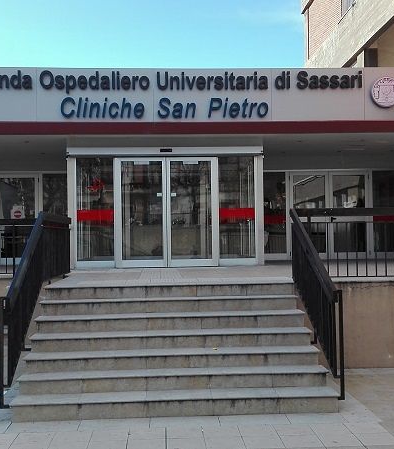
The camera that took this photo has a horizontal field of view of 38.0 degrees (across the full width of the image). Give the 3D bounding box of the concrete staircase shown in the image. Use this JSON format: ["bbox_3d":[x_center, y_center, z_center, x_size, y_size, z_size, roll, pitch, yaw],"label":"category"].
[{"bbox_3d":[-0.266,1.319,6.480,3.142,1.120,2.016,-1,-1,-4],"label":"concrete staircase"}]

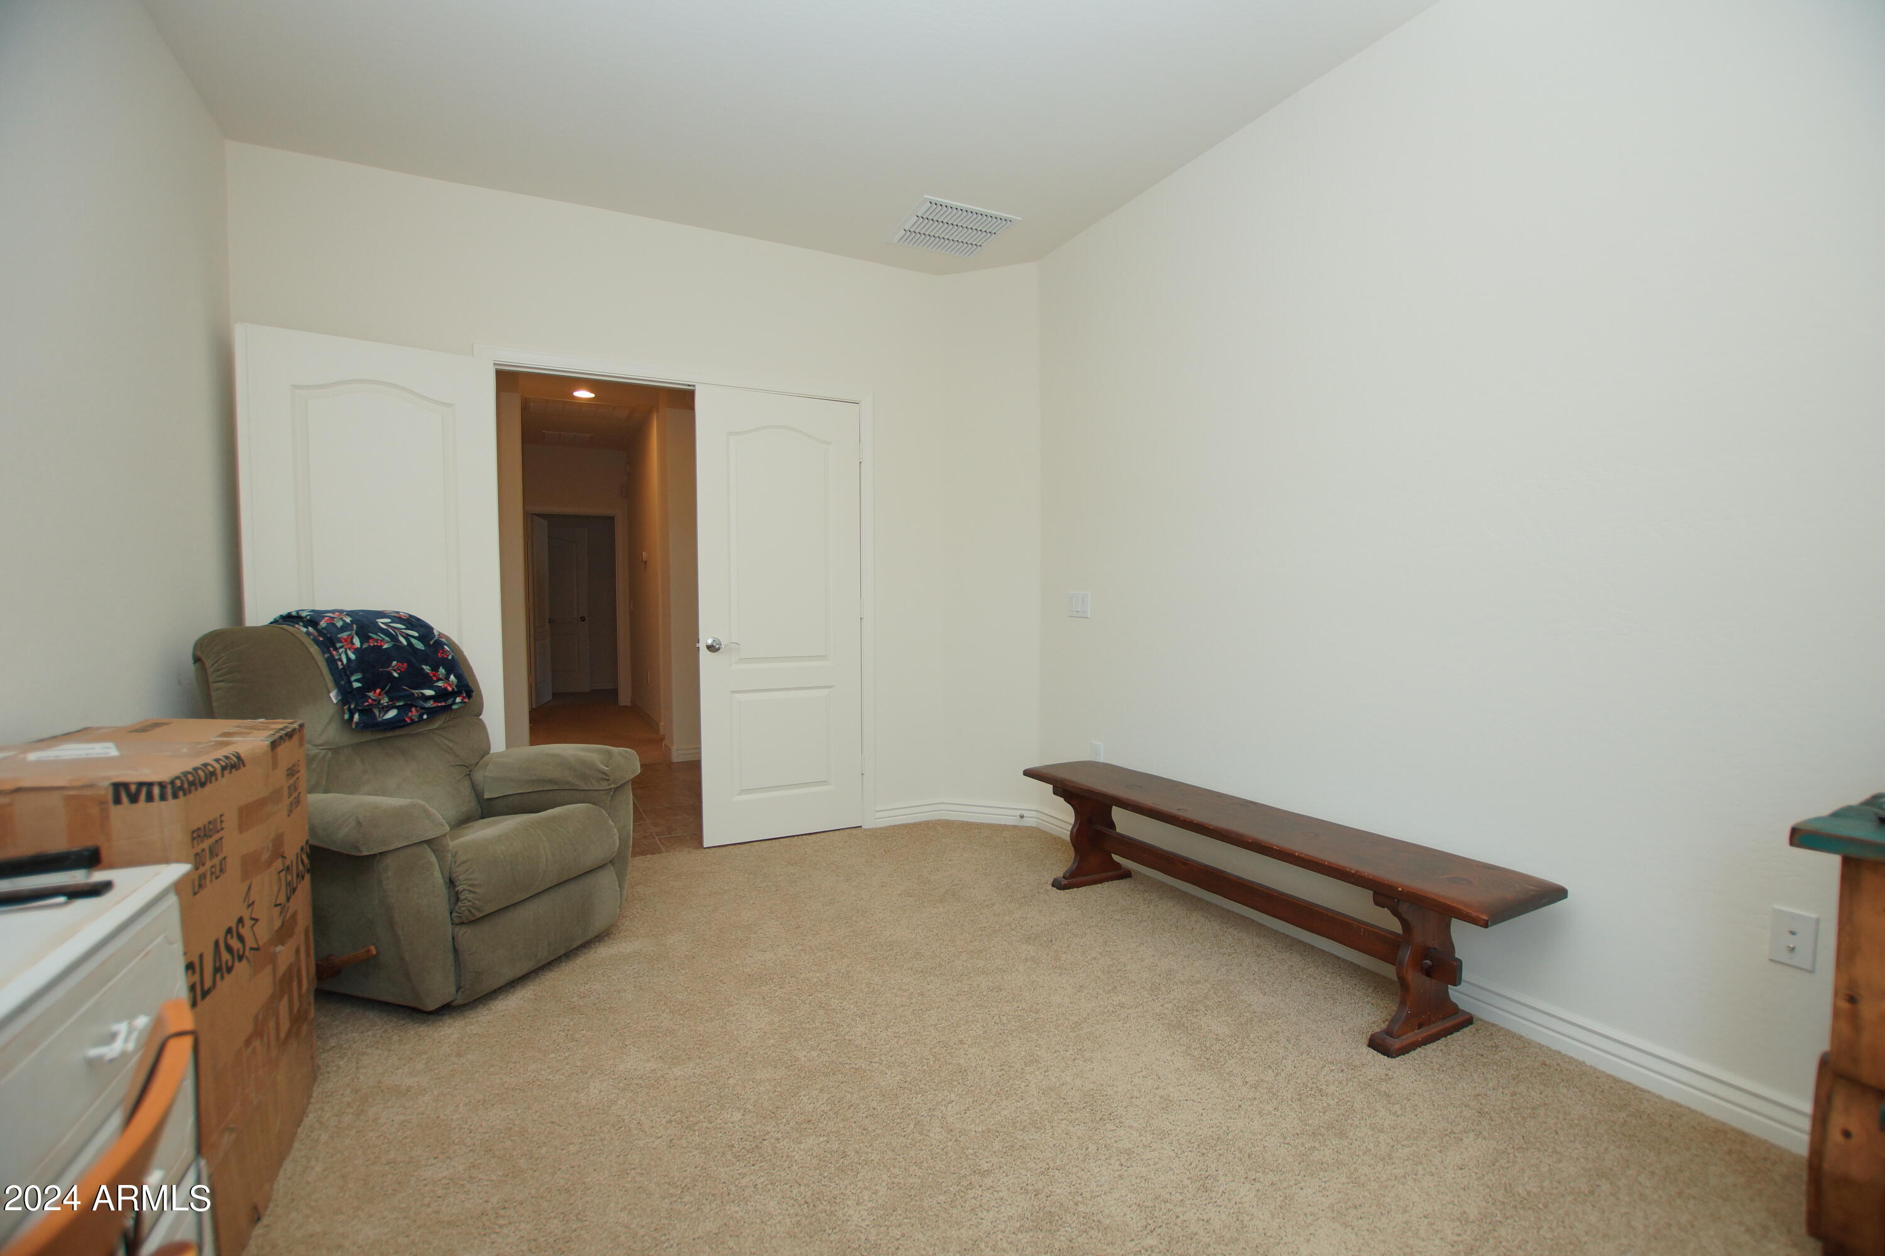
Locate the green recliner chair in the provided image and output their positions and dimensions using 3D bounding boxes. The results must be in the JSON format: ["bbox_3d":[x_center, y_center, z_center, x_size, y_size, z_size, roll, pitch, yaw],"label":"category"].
[{"bbox_3d":[-1.613,0.508,2.477,0.950,1.050,0.890,0,2,22],"label":"green recliner chair"}]

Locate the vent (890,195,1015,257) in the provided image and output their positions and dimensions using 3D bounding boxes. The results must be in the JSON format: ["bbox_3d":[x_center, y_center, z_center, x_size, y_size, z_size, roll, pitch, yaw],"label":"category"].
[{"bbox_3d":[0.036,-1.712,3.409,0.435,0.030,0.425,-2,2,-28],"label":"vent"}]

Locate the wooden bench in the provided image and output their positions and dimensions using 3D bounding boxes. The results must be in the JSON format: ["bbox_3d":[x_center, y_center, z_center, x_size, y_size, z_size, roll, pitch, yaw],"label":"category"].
[{"bbox_3d":[0.904,0.805,2.532,0.354,0.414,1.749,-2,2,-28],"label":"wooden bench"}]

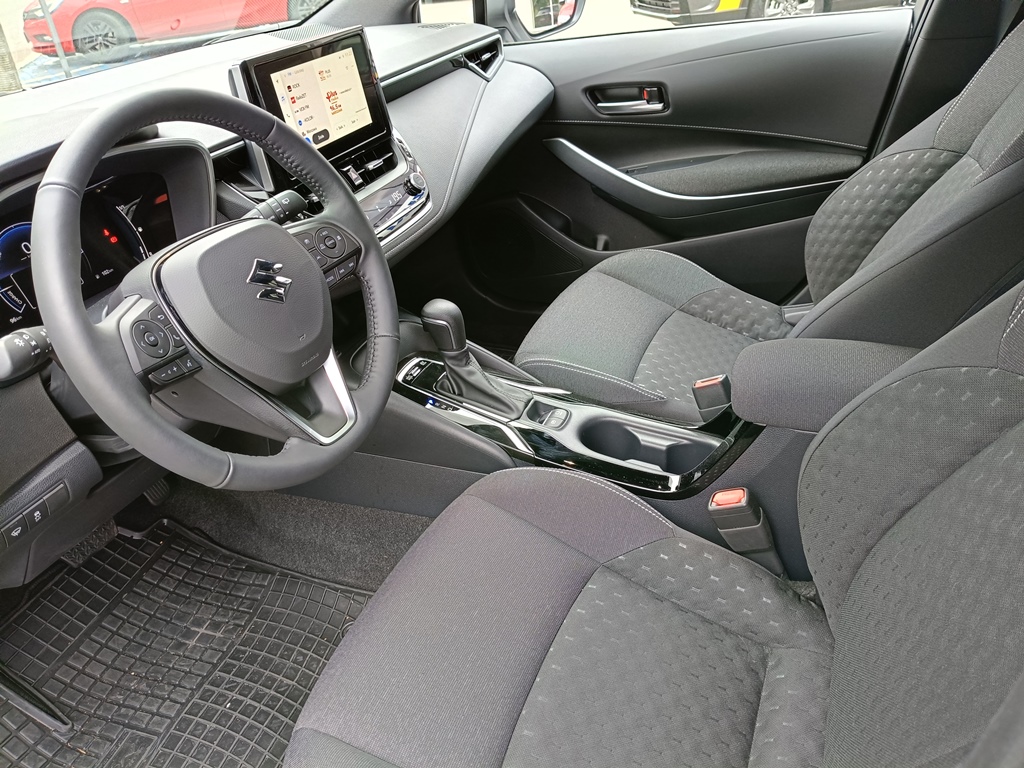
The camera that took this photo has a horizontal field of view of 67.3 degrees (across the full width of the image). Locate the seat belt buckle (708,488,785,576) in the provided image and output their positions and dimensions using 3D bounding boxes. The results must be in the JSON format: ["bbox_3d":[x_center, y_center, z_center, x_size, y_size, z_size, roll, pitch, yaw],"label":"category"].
[{"bbox_3d":[0.285,0.178,0.916,0.047,0.128,0.028,-23,19,37],"label":"seat belt buckle"}]

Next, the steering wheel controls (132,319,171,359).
[{"bbox_3d":[-0.288,-0.035,0.611,0.009,0.031,0.029,-13,21,34],"label":"steering wheel controls"}]

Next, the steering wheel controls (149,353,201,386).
[{"bbox_3d":[-0.275,-0.011,0.624,0.013,0.017,0.043,-13,21,34],"label":"steering wheel controls"}]

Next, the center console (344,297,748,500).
[{"bbox_3d":[0.027,0.006,1.102,0.560,0.240,0.205,9,35,24],"label":"center console"}]

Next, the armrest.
[{"bbox_3d":[0.401,-0.005,0.891,0.280,0.066,0.155,9,35,24],"label":"armrest"}]

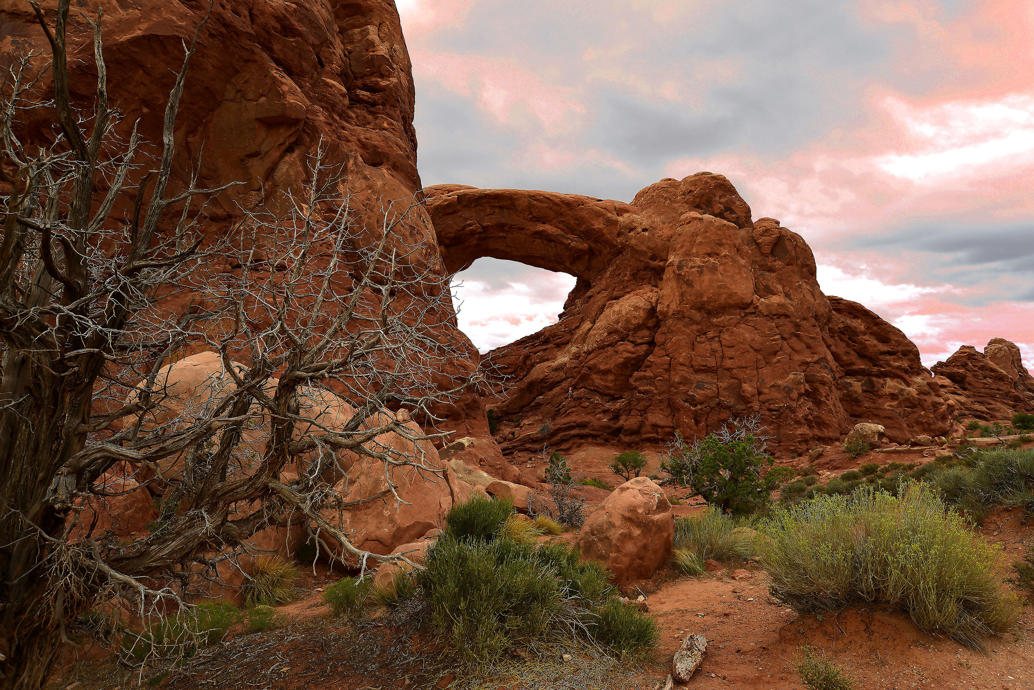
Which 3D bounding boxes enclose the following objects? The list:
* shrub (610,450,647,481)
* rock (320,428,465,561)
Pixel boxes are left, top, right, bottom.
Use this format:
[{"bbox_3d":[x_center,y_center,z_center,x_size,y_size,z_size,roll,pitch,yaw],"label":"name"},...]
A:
[{"bbox_3d":[4.749,5.112,22.000,1.561,1.190,1.405,0,-4,0],"label":"shrub"},{"bbox_3d":[-1.734,2.127,7.400,2.070,1.908,1.700,0,-5,0],"label":"rock"}]

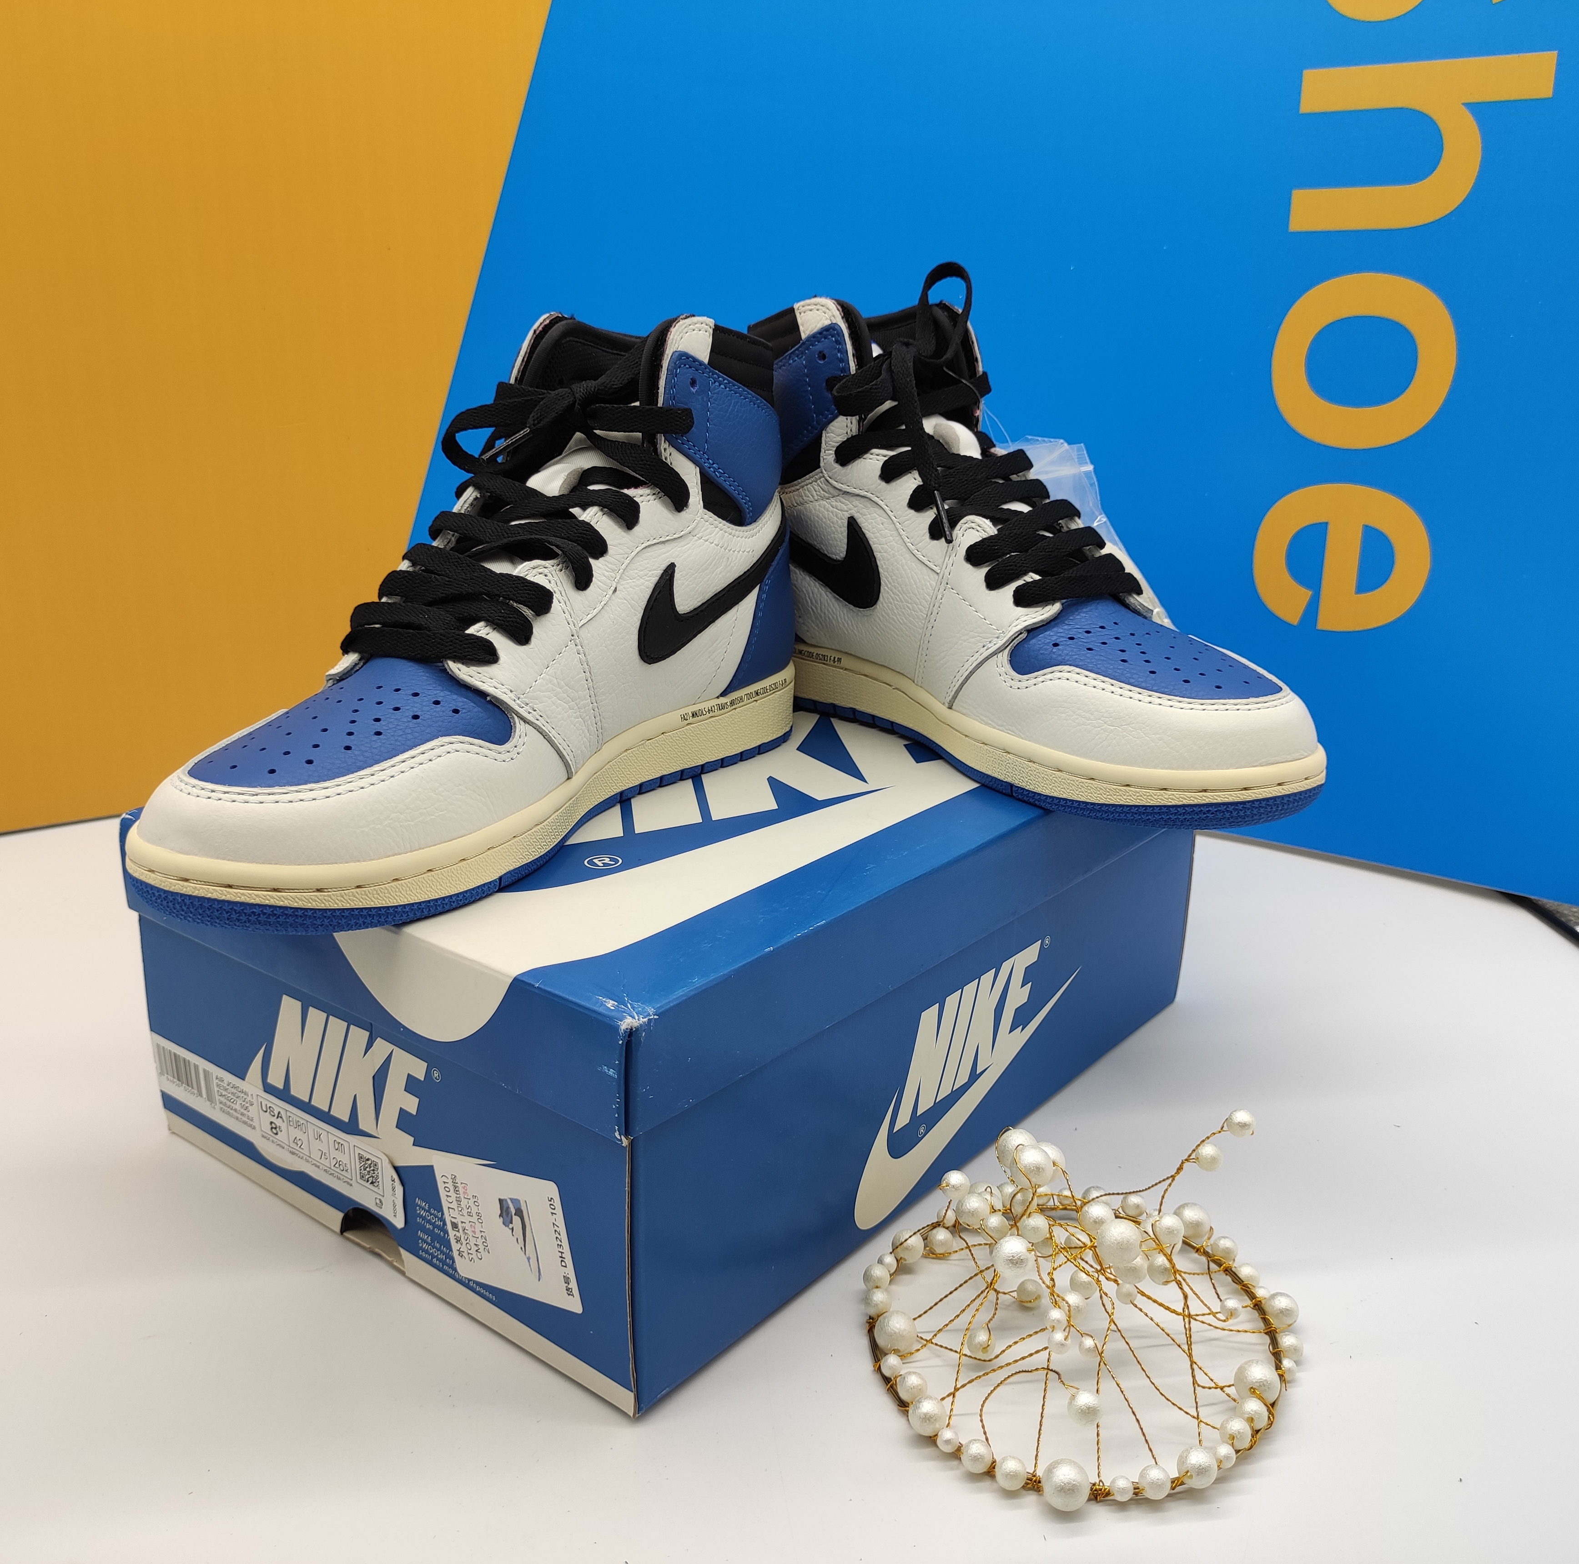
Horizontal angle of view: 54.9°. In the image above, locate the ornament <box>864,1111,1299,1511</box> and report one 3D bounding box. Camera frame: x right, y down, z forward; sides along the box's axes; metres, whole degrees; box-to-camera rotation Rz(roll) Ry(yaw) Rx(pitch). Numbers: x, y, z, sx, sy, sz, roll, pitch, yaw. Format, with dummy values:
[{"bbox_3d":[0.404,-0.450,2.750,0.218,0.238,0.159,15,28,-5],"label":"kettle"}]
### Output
[{"bbox_3d":[0.086,0.140,0.444,0.125,0.060,0.128,0,18,0],"label":"ornament"}]

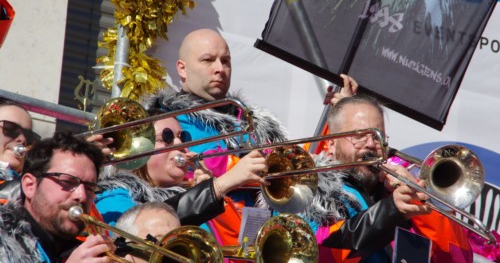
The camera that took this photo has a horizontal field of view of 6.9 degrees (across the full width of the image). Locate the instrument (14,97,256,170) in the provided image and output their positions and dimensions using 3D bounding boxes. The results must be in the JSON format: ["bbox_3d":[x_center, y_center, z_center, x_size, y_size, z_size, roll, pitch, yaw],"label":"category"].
[{"bbox_3d":[-0.328,0.017,11.800,0.240,0.230,1.080,13,-18,-41],"label":"instrument"}]

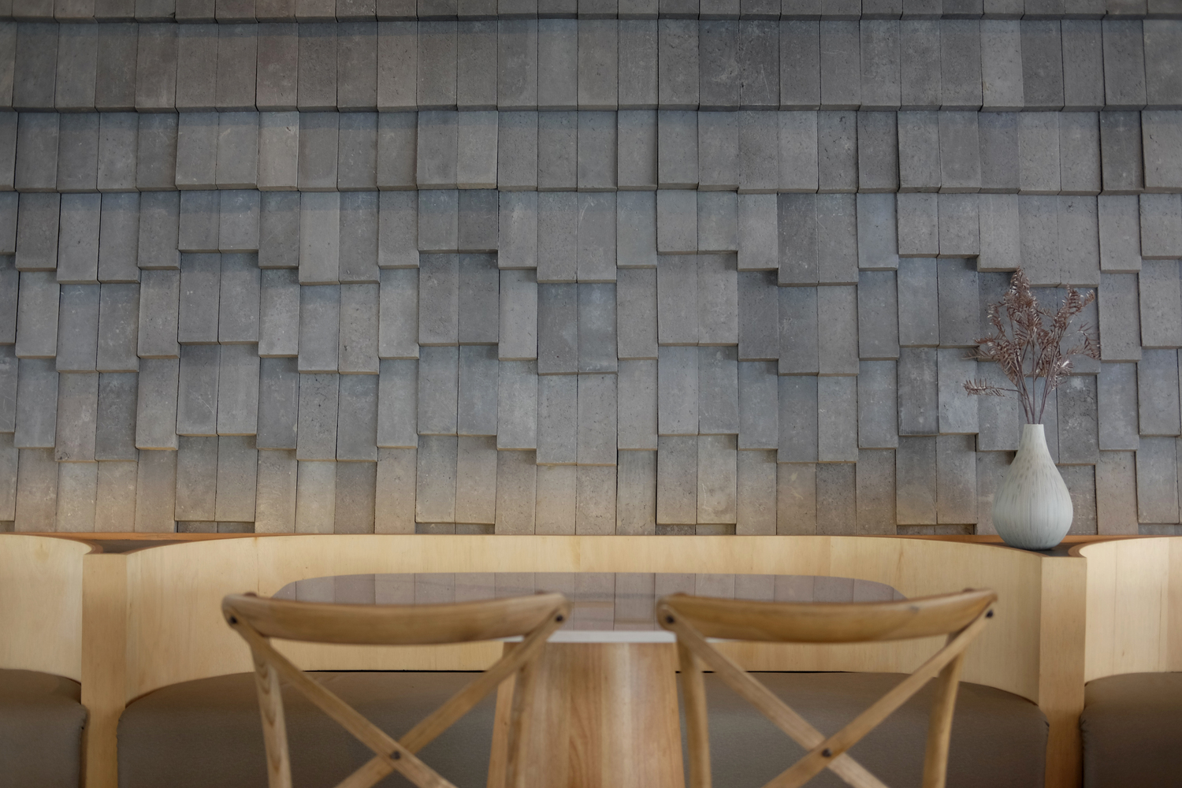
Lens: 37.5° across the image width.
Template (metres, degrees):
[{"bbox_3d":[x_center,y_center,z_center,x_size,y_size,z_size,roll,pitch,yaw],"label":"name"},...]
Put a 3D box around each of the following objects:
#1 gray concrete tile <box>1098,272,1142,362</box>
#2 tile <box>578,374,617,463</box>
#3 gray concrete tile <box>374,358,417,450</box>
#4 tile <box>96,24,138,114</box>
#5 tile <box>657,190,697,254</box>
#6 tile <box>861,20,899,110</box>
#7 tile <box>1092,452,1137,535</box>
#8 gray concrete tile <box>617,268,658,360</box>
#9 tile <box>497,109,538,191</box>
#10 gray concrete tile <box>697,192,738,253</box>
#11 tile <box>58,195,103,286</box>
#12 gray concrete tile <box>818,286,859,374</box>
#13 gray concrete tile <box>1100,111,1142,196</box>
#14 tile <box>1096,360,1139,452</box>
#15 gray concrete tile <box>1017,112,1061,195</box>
[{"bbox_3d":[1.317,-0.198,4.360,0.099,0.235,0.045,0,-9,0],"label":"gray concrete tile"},{"bbox_3d":[0.016,0.066,4.384,0.100,0.222,0.044,0,-6,0],"label":"tile"},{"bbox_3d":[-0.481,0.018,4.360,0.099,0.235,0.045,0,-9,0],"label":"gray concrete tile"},{"bbox_3d":[-1.128,-0.780,4.160,0.096,0.210,0.040,0,-8,0],"label":"tile"},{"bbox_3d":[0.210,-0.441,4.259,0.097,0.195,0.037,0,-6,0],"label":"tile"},{"bbox_3d":[0.717,-0.821,4.343,0.100,0.222,0.044,0,-8,0],"label":"tile"},{"bbox_3d":[1.278,0.245,4.255,0.100,0.219,0.050,0,-7,1],"label":"tile"},{"bbox_3d":[0.112,-0.189,4.179,0.095,0.215,0.043,0,-9,0],"label":"gray concrete tile"},{"bbox_3d":[-0.181,-0.620,4.356,0.099,0.215,0.043,0,-7,1],"label":"tile"},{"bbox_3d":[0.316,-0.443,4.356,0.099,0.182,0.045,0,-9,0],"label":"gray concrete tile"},{"bbox_3d":[-1.271,-0.396,4.351,0.099,0.240,0.042,0,-9,0],"label":"tile"},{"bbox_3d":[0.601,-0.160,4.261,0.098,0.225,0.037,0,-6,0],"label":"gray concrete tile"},{"bbox_3d":[1.264,-0.579,4.166,0.096,0.197,0.040,0,-8,0],"label":"gray concrete tile"},{"bbox_3d":[1.283,0.026,4.261,0.099,0.225,0.037,0,-6,0],"label":"tile"},{"bbox_3d":[1.111,-0.606,4.335,0.099,0.215,0.043,0,-7,1],"label":"gray concrete tile"}]

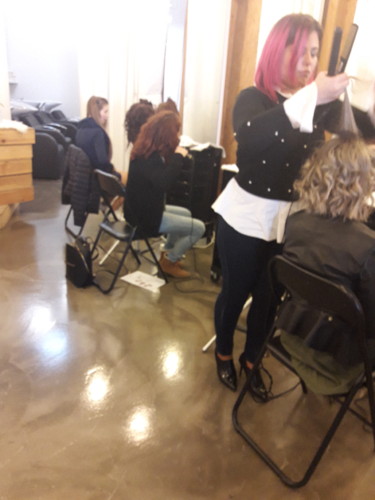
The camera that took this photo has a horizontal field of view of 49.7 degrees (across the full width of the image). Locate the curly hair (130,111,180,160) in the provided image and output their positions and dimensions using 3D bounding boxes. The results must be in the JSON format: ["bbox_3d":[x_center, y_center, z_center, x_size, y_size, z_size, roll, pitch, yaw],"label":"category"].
[{"bbox_3d":[-0.215,-0.770,2.720,0.300,0.350,0.290,-12,26,-34],"label":"curly hair"}]

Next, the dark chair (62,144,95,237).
[{"bbox_3d":[-0.917,-0.565,3.911,0.490,0.785,0.460,-11,25,-33],"label":"dark chair"}]

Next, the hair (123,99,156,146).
[{"bbox_3d":[-0.398,-1.064,3.350,0.260,0.360,0.250,-12,26,-34],"label":"hair"}]

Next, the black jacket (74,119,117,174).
[{"bbox_3d":[-0.860,-0.917,3.802,0.340,0.560,0.420,-11,25,-33],"label":"black jacket"}]

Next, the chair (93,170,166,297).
[{"bbox_3d":[-0.451,-0.148,2.902,0.490,0.785,0.460,-12,26,-34],"label":"chair"}]

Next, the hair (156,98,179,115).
[{"bbox_3d":[-0.171,-1.205,3.650,0.250,0.320,0.230,-12,26,-34],"label":"hair"}]

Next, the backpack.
[{"bbox_3d":[-0.780,0.070,2.928,0.210,0.320,0.140,20,27,37],"label":"backpack"}]

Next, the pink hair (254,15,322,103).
[{"bbox_3d":[0.377,-0.719,1.510,0.240,0.310,0.230,19,26,35],"label":"pink hair"}]

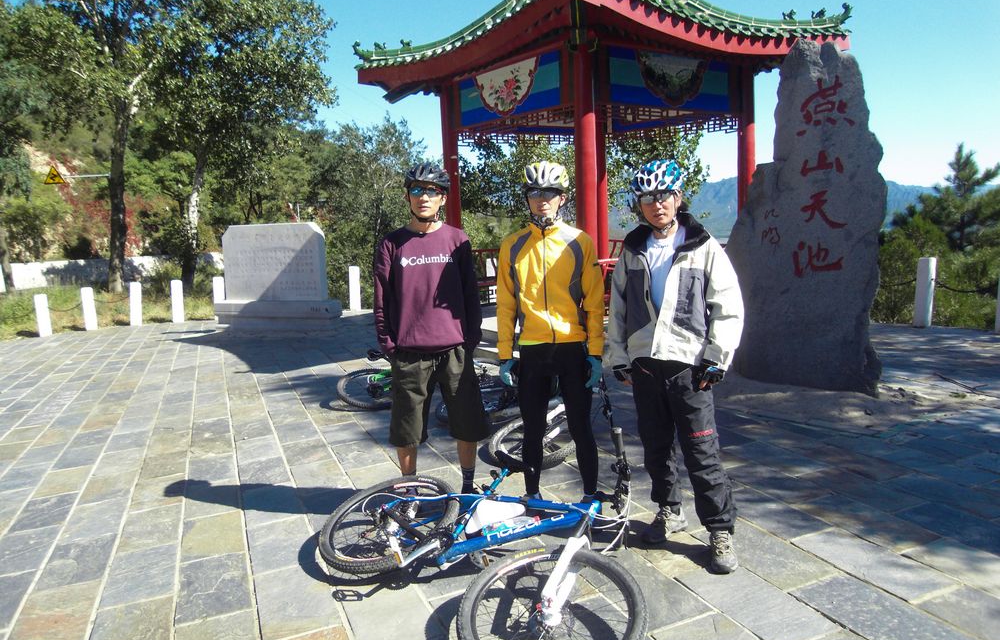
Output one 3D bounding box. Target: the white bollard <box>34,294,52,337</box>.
[{"bbox_3d":[-8.550,-0.084,13.000,0.200,0.820,0.200,-7,8,-30],"label":"white bollard"}]

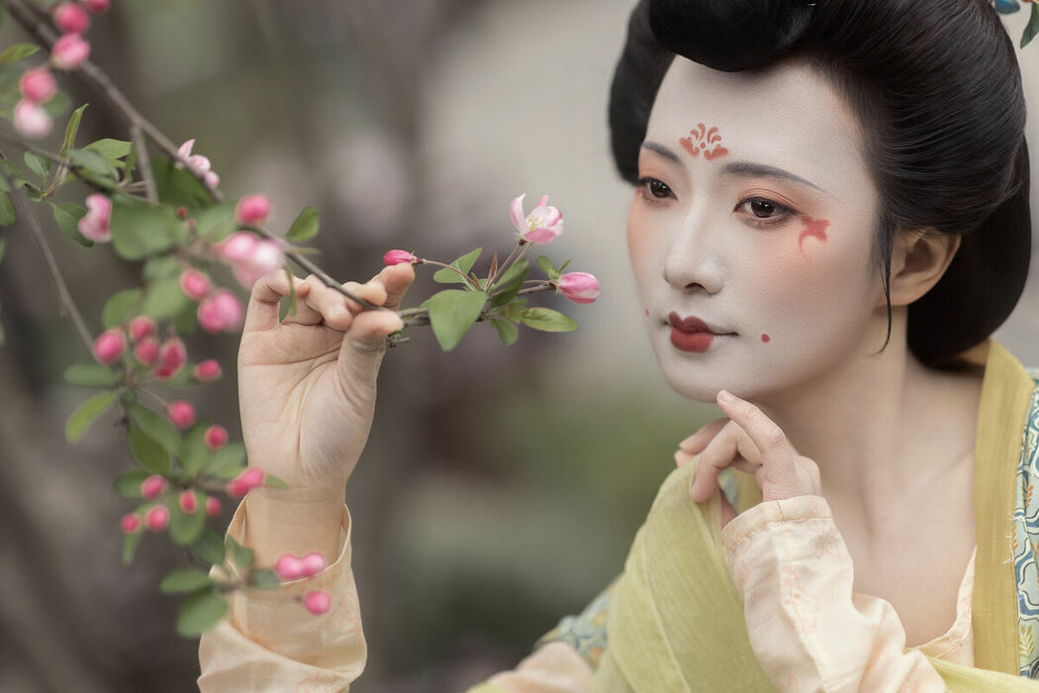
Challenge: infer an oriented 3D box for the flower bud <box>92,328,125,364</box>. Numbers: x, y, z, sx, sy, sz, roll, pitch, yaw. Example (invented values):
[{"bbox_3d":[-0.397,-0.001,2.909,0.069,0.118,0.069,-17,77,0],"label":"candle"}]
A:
[{"bbox_3d":[-0.200,0.000,1.190,0.015,0.018,0.015,-14,6,0],"label":"flower bud"}]

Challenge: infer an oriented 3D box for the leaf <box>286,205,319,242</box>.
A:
[{"bbox_3d":[-0.109,-0.062,1.230,0.011,0.021,0.005,37,0,30],"label":"leaf"}]

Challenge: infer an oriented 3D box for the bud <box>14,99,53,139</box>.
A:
[{"bbox_3d":[-0.234,-0.109,1.180,0.018,0.018,0.017,6,6,0],"label":"bud"}]

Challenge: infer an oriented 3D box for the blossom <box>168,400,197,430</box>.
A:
[{"bbox_3d":[-0.164,0.033,1.190,0.012,0.012,0.014,-1,24,-33],"label":"blossom"}]

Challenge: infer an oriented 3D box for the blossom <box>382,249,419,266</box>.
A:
[{"bbox_3d":[-0.062,-0.046,1.280,0.019,0.009,0.009,6,0,0],"label":"blossom"}]

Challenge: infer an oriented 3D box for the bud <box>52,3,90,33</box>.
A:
[{"bbox_3d":[-0.215,-0.158,1.180,0.015,0.015,0.016,-1,20,-20],"label":"bud"}]

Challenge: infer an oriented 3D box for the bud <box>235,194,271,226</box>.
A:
[{"bbox_3d":[-0.130,-0.067,1.200,0.017,0.016,0.015,11,6,0],"label":"bud"}]

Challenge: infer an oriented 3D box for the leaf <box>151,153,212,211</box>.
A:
[{"bbox_3d":[-0.176,-0.086,1.280,0.032,0.030,0.016,0,2,0],"label":"leaf"}]

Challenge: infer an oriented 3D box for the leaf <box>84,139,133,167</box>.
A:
[{"bbox_3d":[-0.208,-0.098,1.240,0.026,0.005,0.014,-6,45,-8],"label":"leaf"}]

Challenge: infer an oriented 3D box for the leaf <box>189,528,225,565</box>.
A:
[{"bbox_3d":[-0.151,0.097,1.190,0.017,0.018,0.012,0,2,0],"label":"leaf"}]

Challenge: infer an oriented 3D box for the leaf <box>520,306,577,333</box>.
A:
[{"bbox_3d":[0.015,-0.013,1.280,0.031,0.013,0.005,15,-36,0],"label":"leaf"}]

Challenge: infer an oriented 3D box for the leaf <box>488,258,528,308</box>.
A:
[{"bbox_3d":[-0.006,-0.033,1.285,0.014,0.033,0.014,41,11,0],"label":"leaf"}]

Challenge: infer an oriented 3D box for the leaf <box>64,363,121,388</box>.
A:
[{"bbox_3d":[-0.207,0.014,1.190,0.027,0.013,0.005,0,-41,-6],"label":"leaf"}]

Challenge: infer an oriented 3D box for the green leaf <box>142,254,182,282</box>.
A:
[{"bbox_3d":[-0.176,-0.039,1.210,0.021,0.015,0.008,-6,0,-2],"label":"green leaf"}]

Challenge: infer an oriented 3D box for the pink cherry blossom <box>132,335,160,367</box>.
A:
[{"bbox_3d":[-0.185,0.002,1.215,0.012,0.016,0.012,9,6,0],"label":"pink cherry blossom"}]

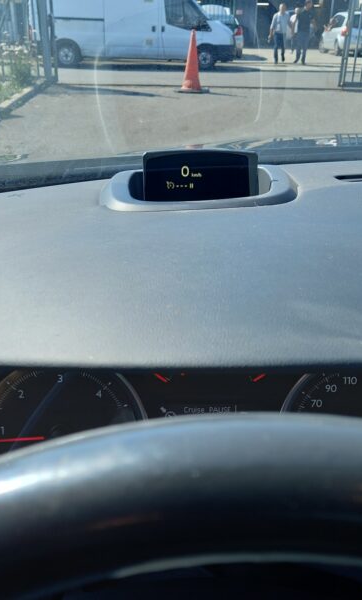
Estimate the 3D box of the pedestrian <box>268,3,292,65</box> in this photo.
[{"bbox_3d":[3.014,-8.179,17.733,0.660,1.700,0.450,5,26,8],"label":"pedestrian"}]

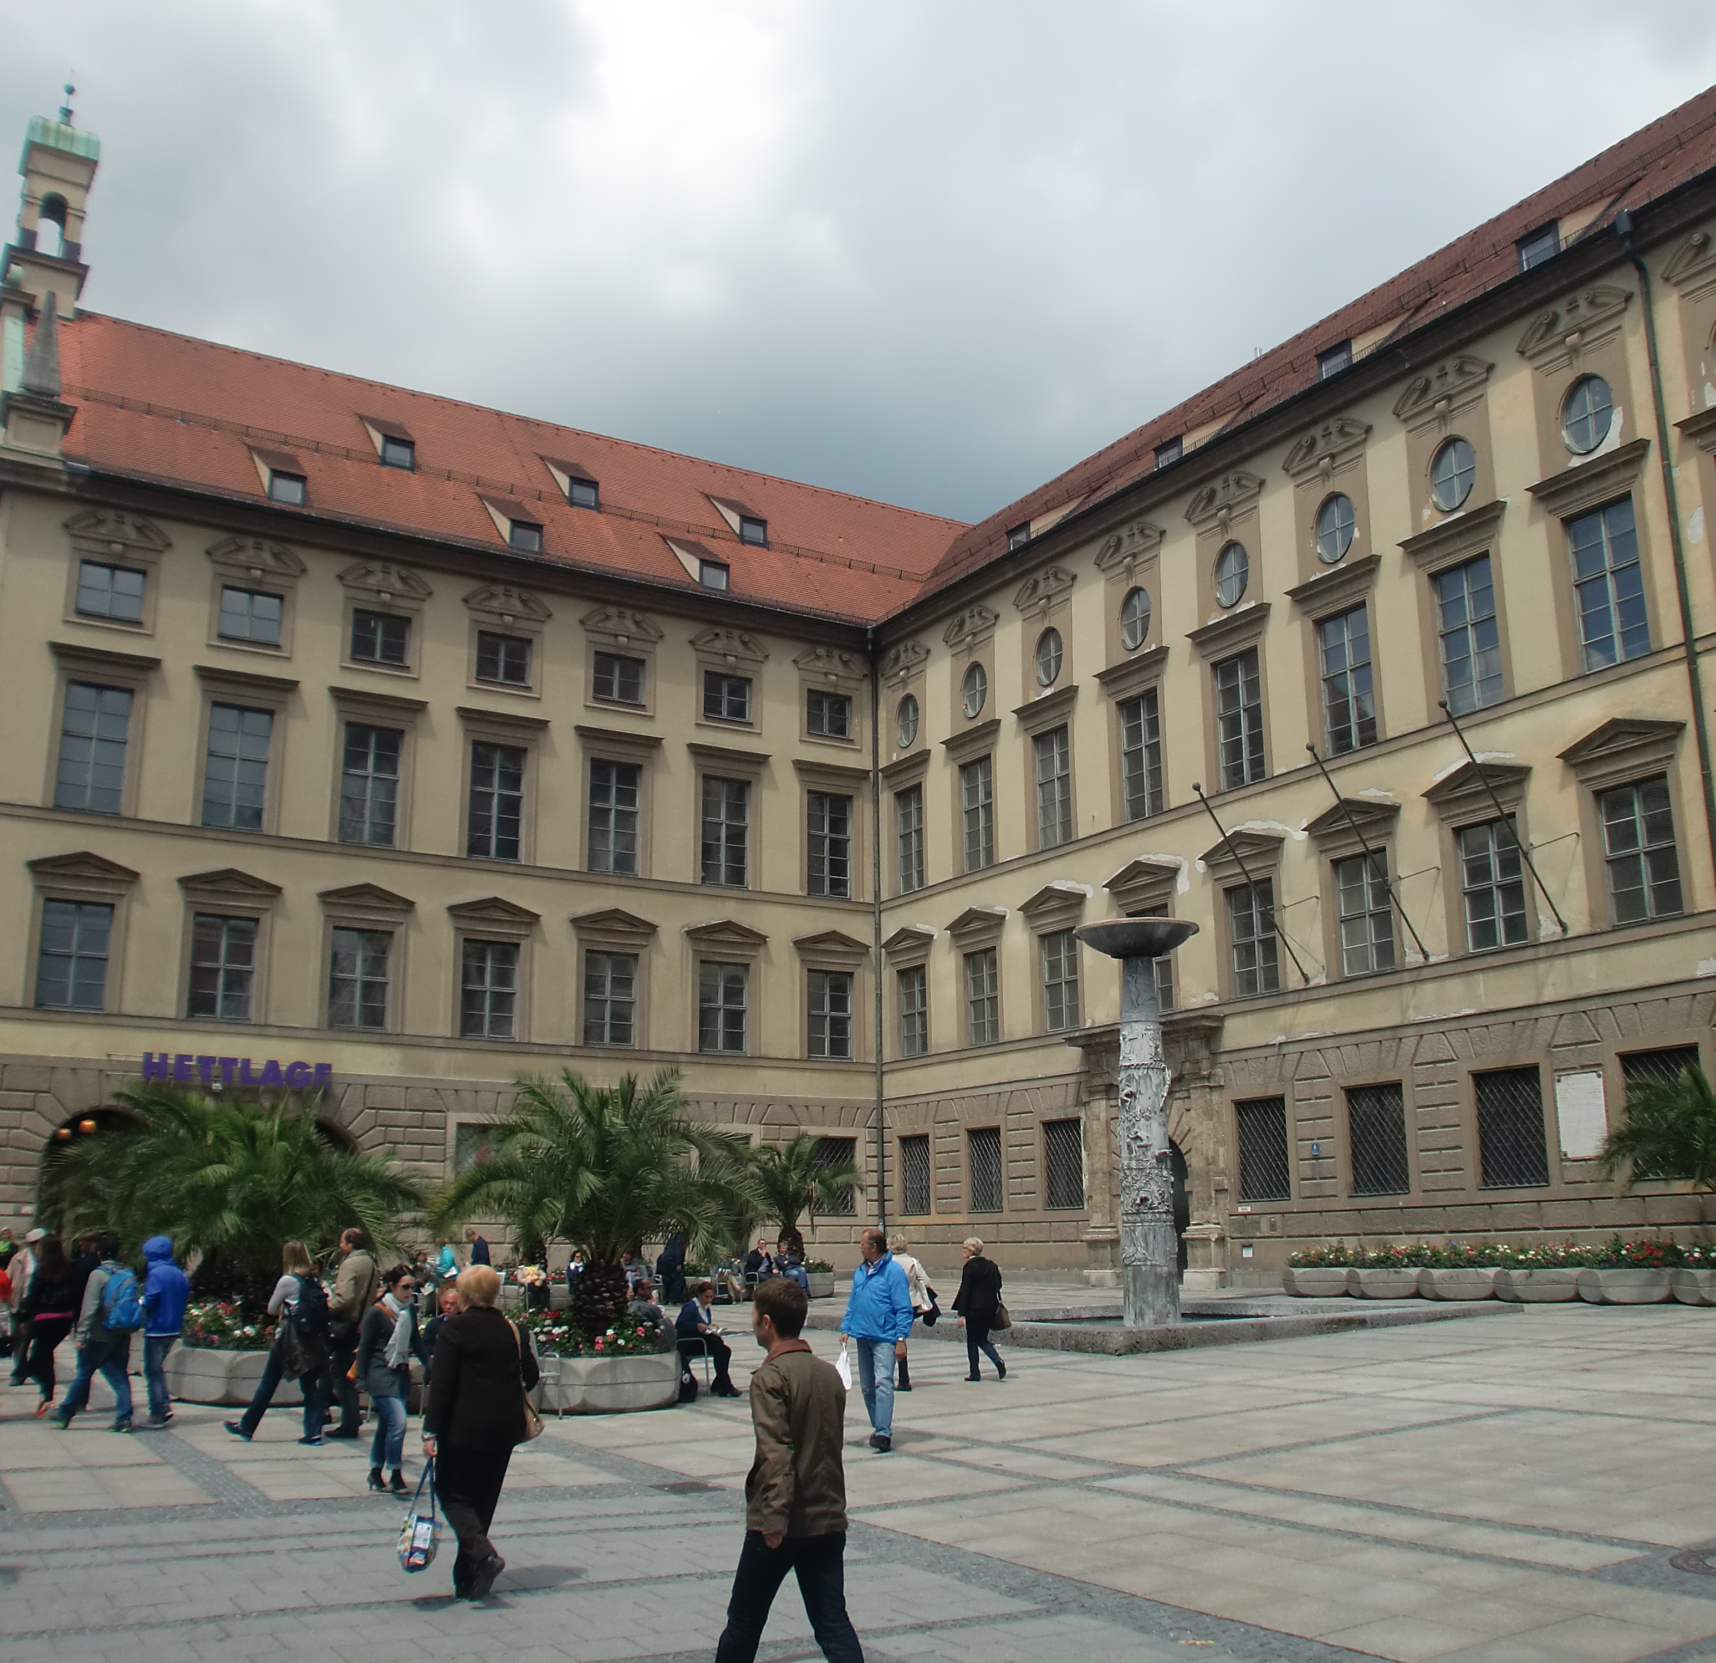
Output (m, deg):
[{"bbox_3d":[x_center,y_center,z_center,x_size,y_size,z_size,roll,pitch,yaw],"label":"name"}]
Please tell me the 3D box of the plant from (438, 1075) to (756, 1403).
[{"bbox_3d":[-2.781,4.254,17.476,3.250,3.450,3.100,0,-14,0],"label":"plant"}]

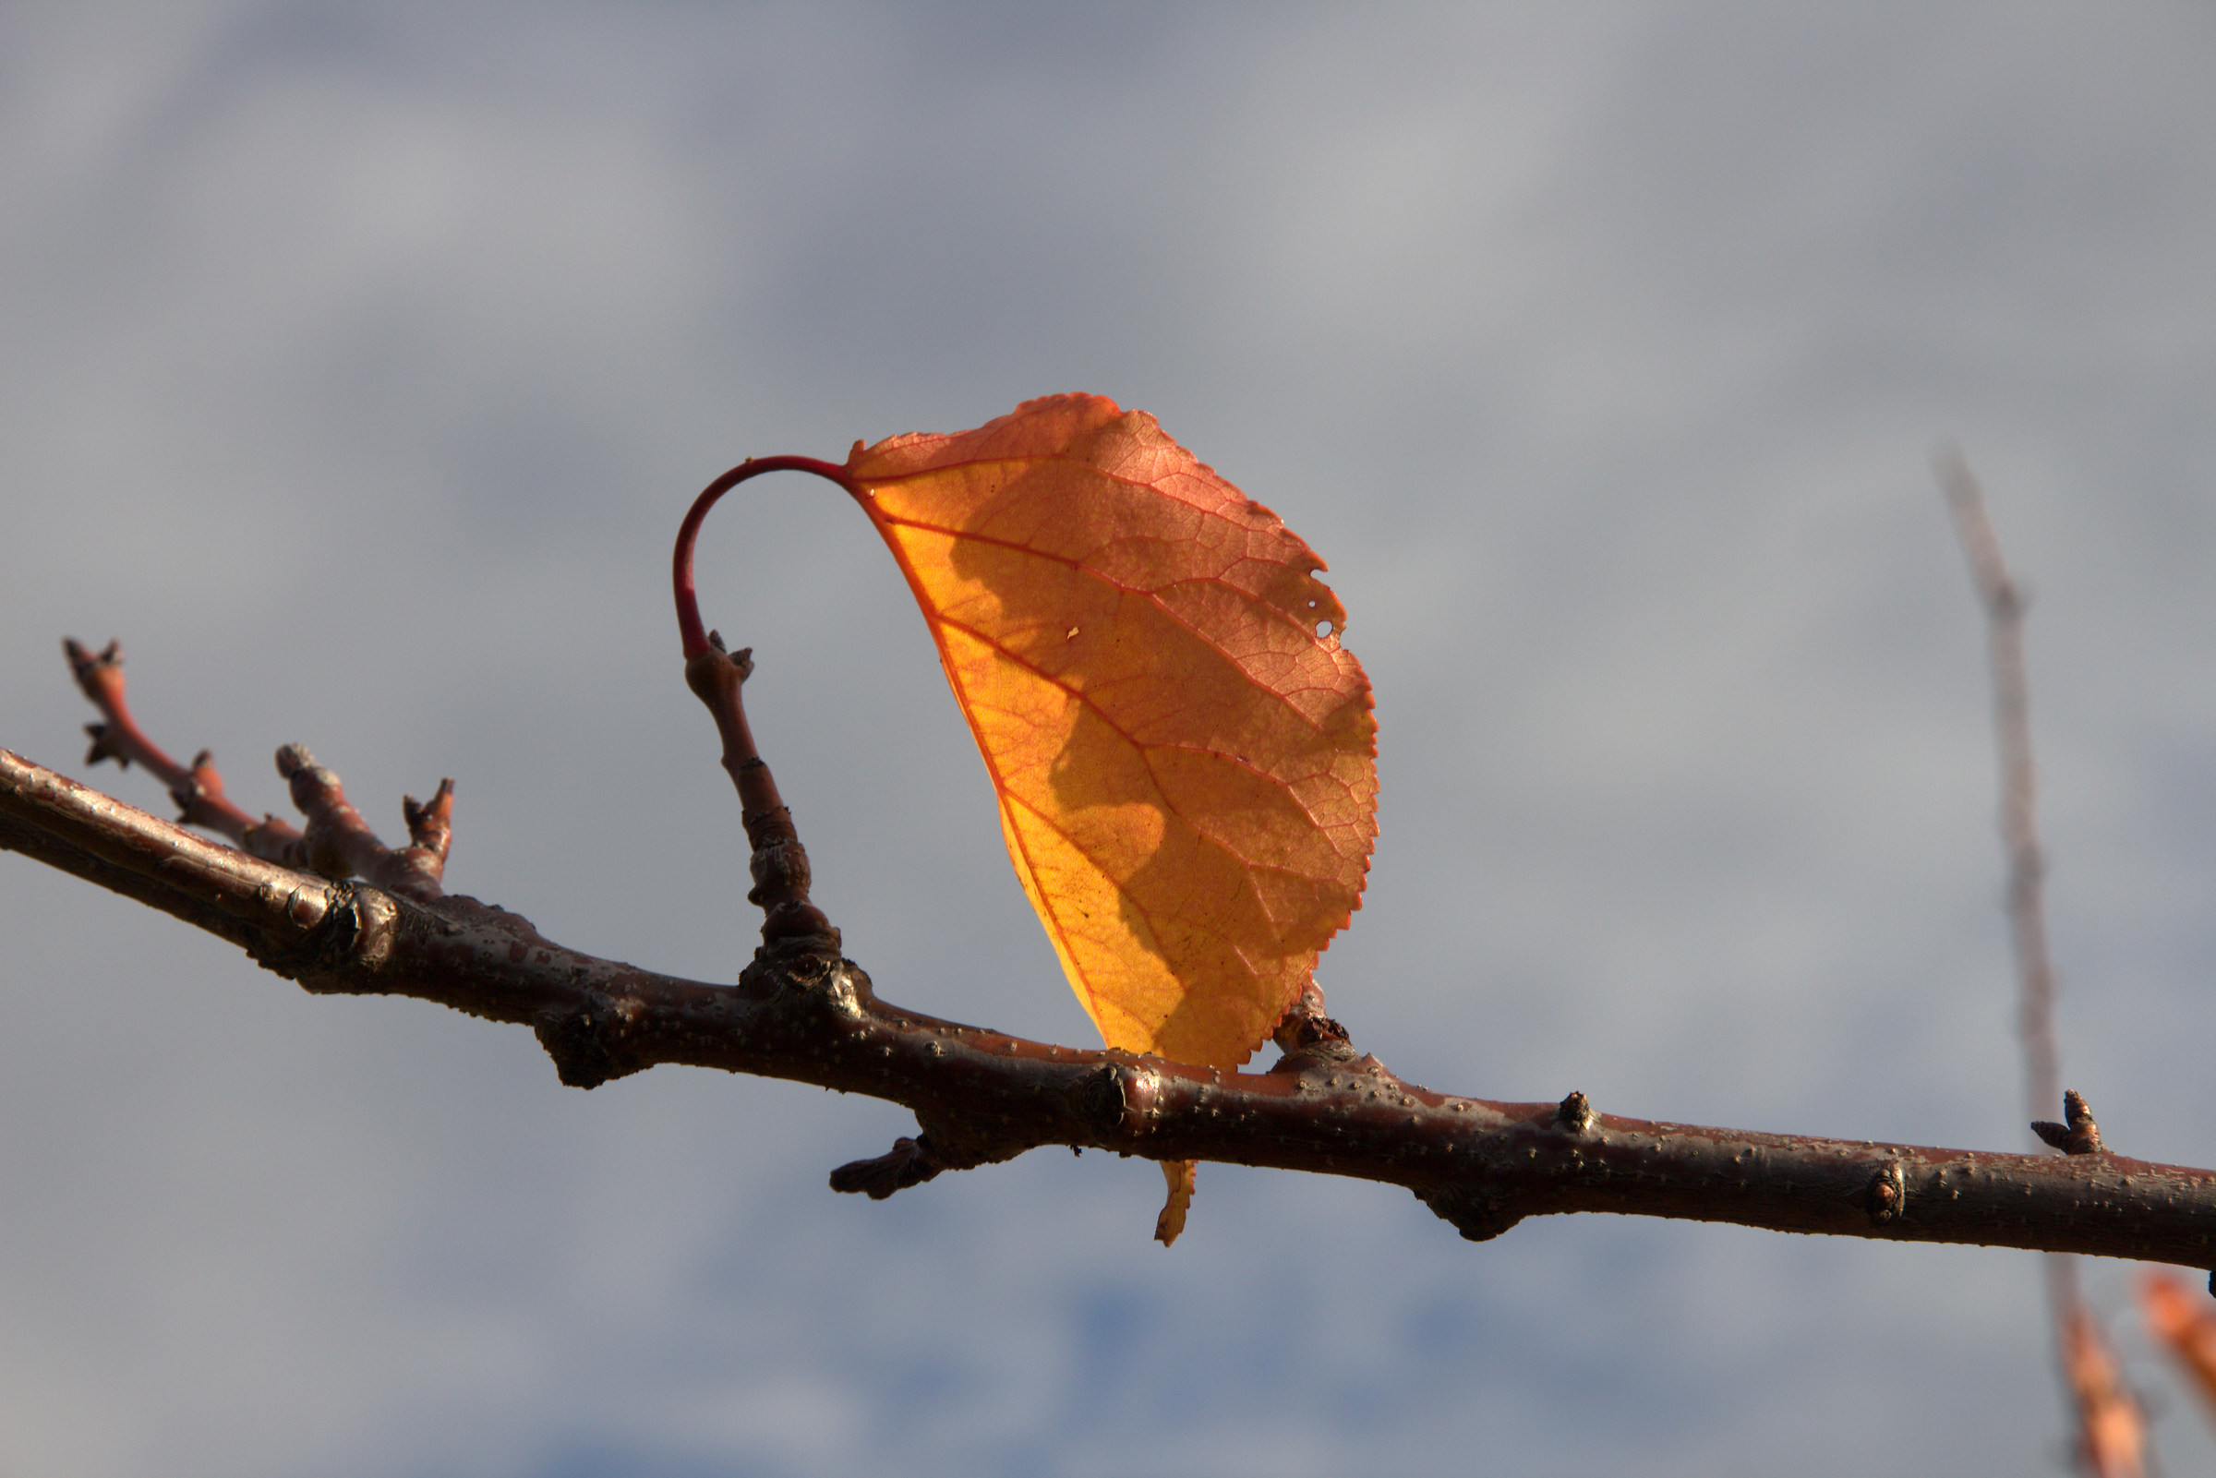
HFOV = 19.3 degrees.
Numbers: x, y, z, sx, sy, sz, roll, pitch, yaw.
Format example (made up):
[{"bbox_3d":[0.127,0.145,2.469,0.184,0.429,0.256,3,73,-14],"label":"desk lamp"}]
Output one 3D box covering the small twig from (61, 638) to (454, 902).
[{"bbox_3d":[-0.070,0.003,0.535,0.032,0.021,0.016,0,-15,0],"label":"small twig"}]

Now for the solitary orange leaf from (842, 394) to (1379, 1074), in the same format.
[{"bbox_3d":[0.000,0.003,0.565,0.046,0.065,0.022,0,-15,0],"label":"solitary orange leaf"}]

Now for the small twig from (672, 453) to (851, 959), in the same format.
[{"bbox_3d":[-0.027,-0.003,0.520,0.015,0.040,0.011,0,-15,0],"label":"small twig"}]

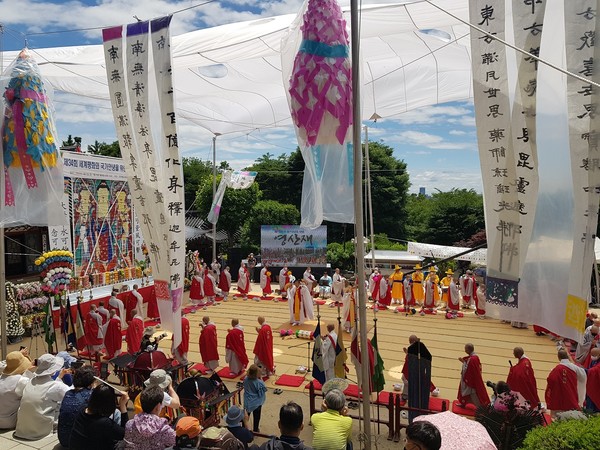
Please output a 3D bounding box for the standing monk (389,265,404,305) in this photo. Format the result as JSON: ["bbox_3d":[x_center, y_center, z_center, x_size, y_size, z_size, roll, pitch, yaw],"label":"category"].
[{"bbox_3d":[4.695,2.949,21.854,0.650,1.830,0.500,1,3,12],"label":"standing monk"}]

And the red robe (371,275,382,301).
[{"bbox_3d":[3.802,3.089,22.400,0.560,1.357,0.450,0,3,-9],"label":"red robe"}]

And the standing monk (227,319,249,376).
[{"bbox_3d":[-1.810,3.472,12.984,0.440,1.660,0.500,2,5,28],"label":"standing monk"}]

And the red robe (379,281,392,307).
[{"bbox_3d":[4.188,3.283,22.000,0.500,1.391,0.550,4,5,45],"label":"red robe"}]

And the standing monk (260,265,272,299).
[{"bbox_3d":[-1.766,2.984,23.790,0.500,1.680,0.600,2,3,35],"label":"standing monk"}]

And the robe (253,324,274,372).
[{"bbox_3d":[-1.042,3.507,12.800,0.520,1.363,0.580,3,4,37],"label":"robe"}]

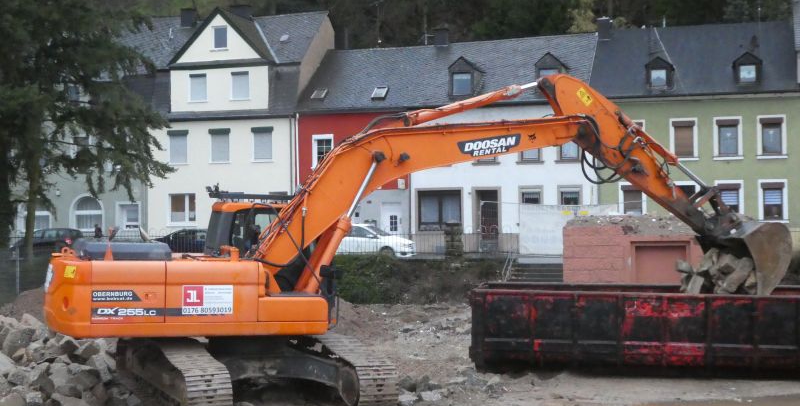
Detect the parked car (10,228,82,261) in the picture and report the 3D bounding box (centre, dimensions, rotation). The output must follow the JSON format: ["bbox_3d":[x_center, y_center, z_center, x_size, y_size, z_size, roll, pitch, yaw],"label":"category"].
[{"bbox_3d":[-17.328,2.033,57.002,4.150,1.520,1.750,-1,0,20],"label":"parked car"}]

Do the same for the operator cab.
[{"bbox_3d":[-2.202,0.708,18.914,1.850,1.900,1.000,-1,0,-16],"label":"operator cab"}]

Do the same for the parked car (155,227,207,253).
[{"bbox_3d":[-10.151,1.996,55.001,4.300,1.470,1.780,-1,0,17],"label":"parked car"}]

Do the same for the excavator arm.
[{"bbox_3d":[2.329,-0.225,19.310,9.596,3.790,1.250,-1,0,-16],"label":"excavator arm"}]

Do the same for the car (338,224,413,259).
[{"bbox_3d":[-1.537,1.637,49.001,4.500,1.450,1.800,-1,0,17],"label":"car"}]

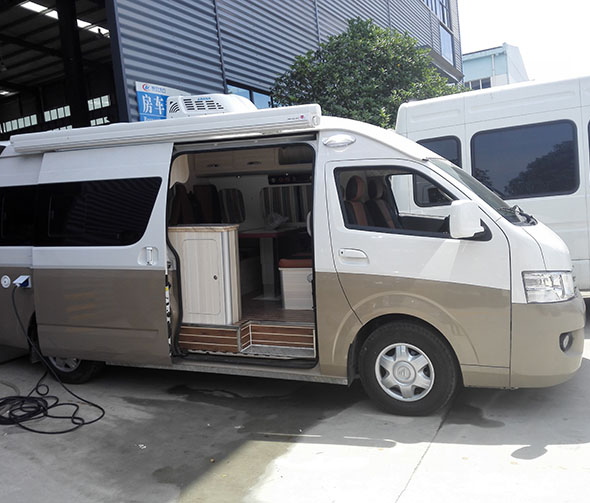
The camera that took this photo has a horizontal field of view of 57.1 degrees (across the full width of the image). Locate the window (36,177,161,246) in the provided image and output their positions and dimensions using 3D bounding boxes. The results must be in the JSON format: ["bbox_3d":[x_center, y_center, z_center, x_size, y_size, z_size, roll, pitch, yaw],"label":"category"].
[{"bbox_3d":[-1.671,-0.321,4.627,1.300,0.560,0.050,0,-2,21],"label":"window"}]

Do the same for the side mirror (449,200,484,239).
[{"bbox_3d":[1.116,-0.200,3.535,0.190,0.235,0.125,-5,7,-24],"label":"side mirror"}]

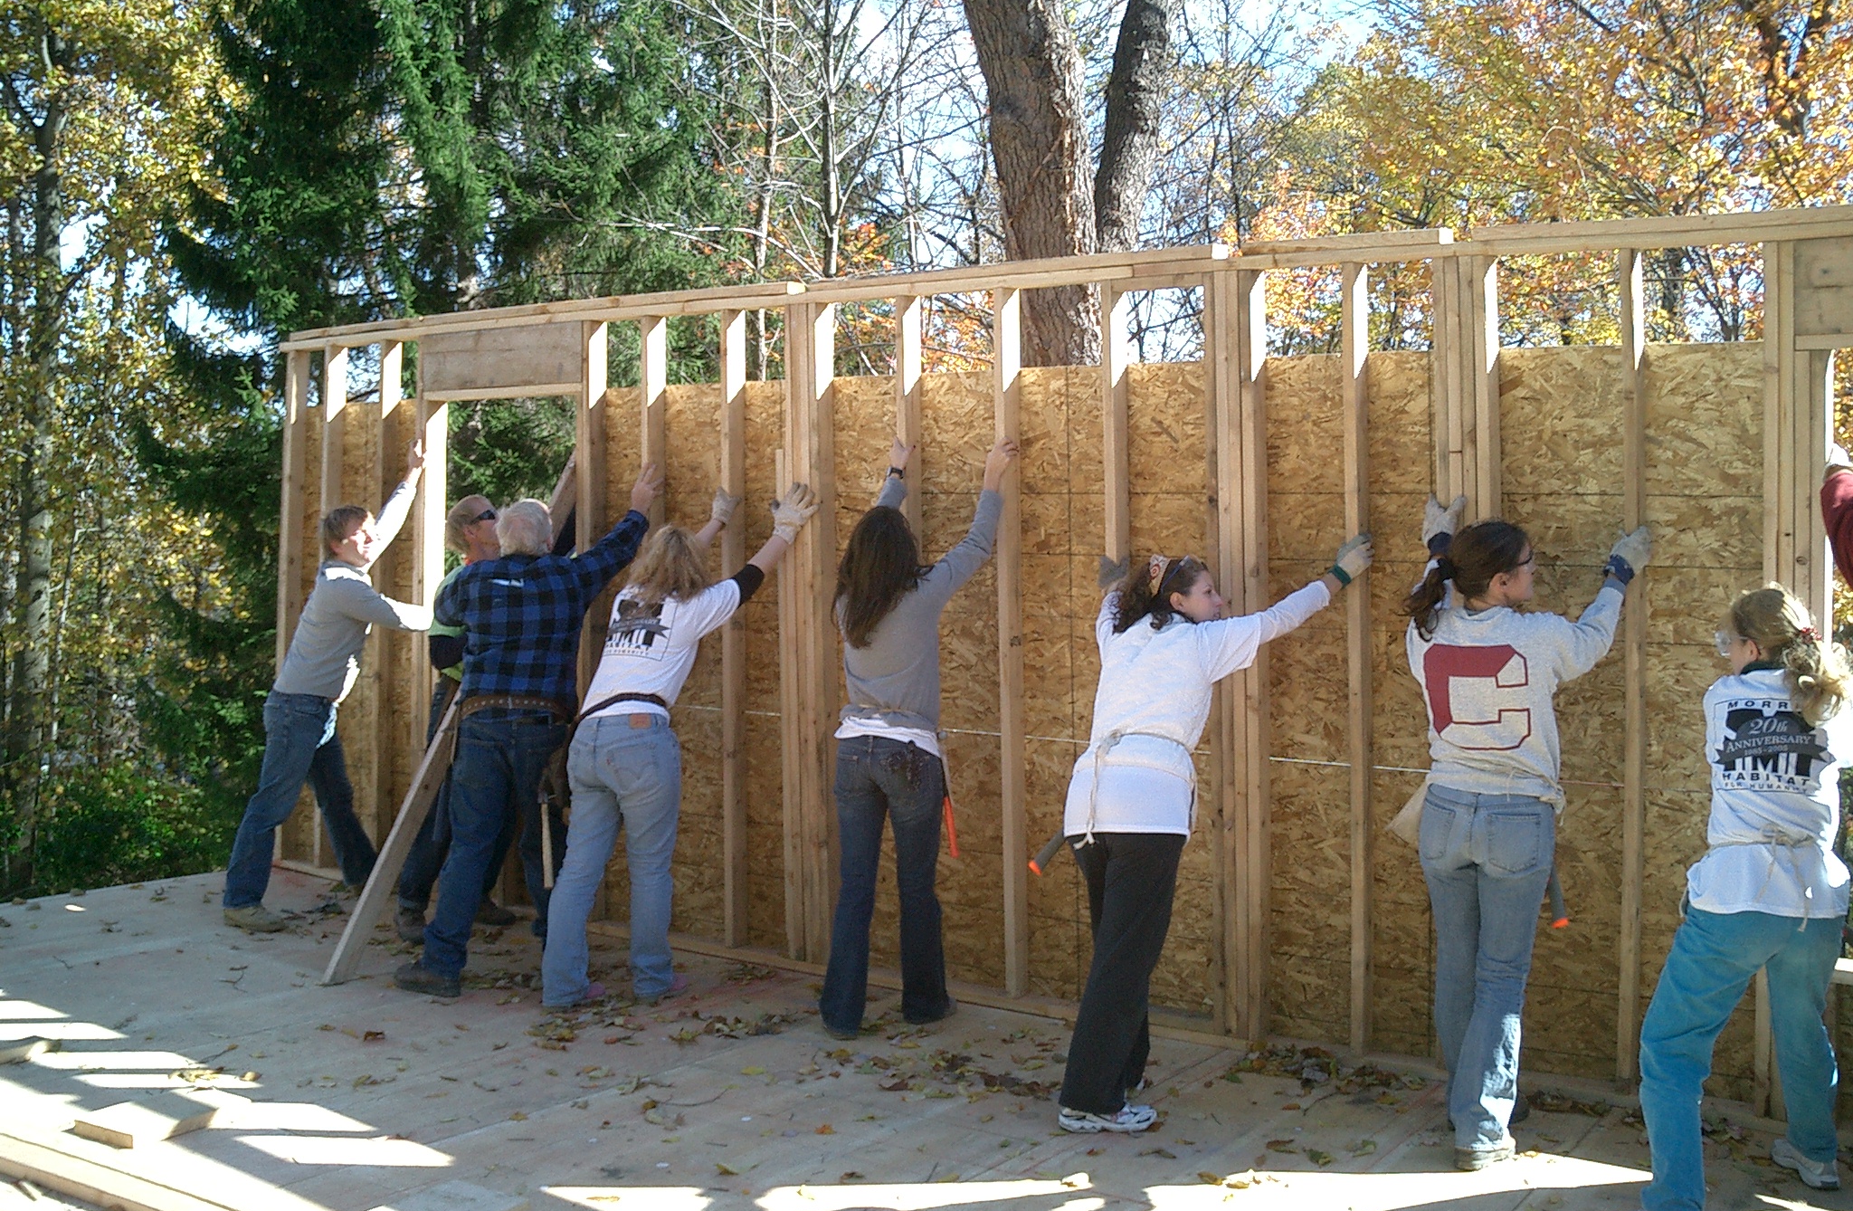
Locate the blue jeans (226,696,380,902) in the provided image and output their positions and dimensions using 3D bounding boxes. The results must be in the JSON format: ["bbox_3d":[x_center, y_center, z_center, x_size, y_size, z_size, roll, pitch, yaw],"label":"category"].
[{"bbox_3d":[-2.573,0.767,7.700,0.420,0.840,0.750,2,2,42],"label":"blue jeans"}]

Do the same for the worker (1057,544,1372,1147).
[{"bbox_3d":[0.656,0.581,5.346,0.880,1.580,1.000,2,2,38],"label":"worker"}]

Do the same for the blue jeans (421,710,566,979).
[{"bbox_3d":[-1.480,0.810,6.530,0.480,0.900,0.700,1,2,-1],"label":"blue jeans"}]

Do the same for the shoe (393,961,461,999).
[{"bbox_3d":[-1.680,1.265,6.320,0.280,0.115,0.110,2,2,35],"label":"shoe"}]

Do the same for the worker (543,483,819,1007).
[{"bbox_3d":[-0.835,0.450,6.380,0.540,1.750,0.920,2,2,36],"label":"worker"}]

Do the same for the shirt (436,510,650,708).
[{"bbox_3d":[-1.399,0.014,6.820,0.780,0.730,0.500,1,2,16],"label":"shirt"}]

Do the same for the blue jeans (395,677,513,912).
[{"bbox_3d":[-1.830,0.715,7.270,0.400,0.890,0.580,2,2,36],"label":"blue jeans"}]

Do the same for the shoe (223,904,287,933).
[{"bbox_3d":[-2.639,1.210,7.360,0.270,0.115,0.105,0,2,-10],"label":"shoe"}]

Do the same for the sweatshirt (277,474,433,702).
[{"bbox_3d":[-2.360,-0.070,7.680,0.580,0.930,0.460,-1,3,-41],"label":"sweatshirt"}]

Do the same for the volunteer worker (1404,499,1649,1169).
[{"bbox_3d":[1.525,0.560,4.880,0.640,1.700,0.700,2,2,26],"label":"volunteer worker"}]

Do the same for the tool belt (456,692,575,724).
[{"bbox_3d":[-1.486,0.400,6.770,0.410,0.120,0.290,1,2,14],"label":"tool belt"}]

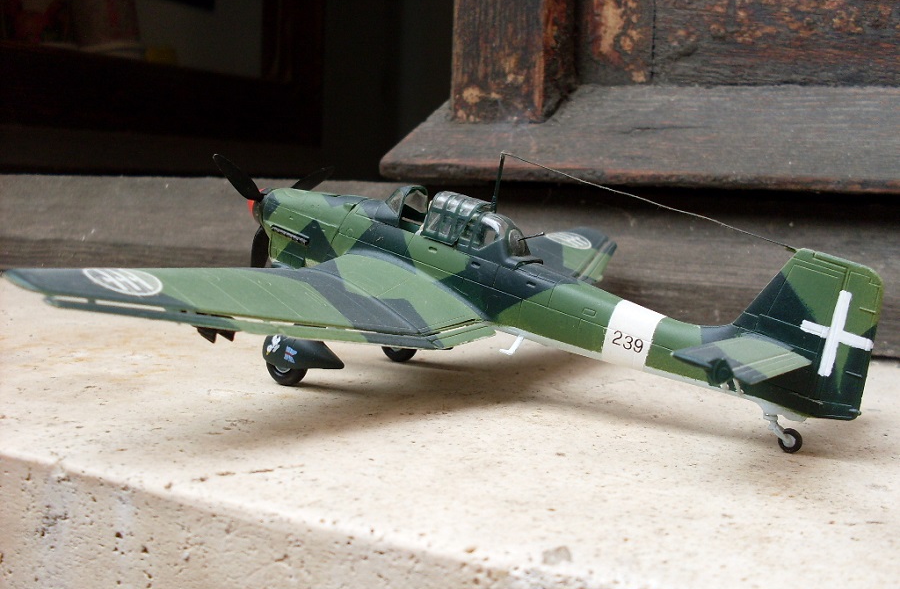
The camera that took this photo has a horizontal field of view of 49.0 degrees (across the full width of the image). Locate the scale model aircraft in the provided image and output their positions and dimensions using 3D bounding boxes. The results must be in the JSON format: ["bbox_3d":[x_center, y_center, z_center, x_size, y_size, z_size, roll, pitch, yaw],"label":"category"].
[{"bbox_3d":[0.010,-0.003,0.208,0.153,0.053,0.192,6,8,35],"label":"scale model aircraft"}]

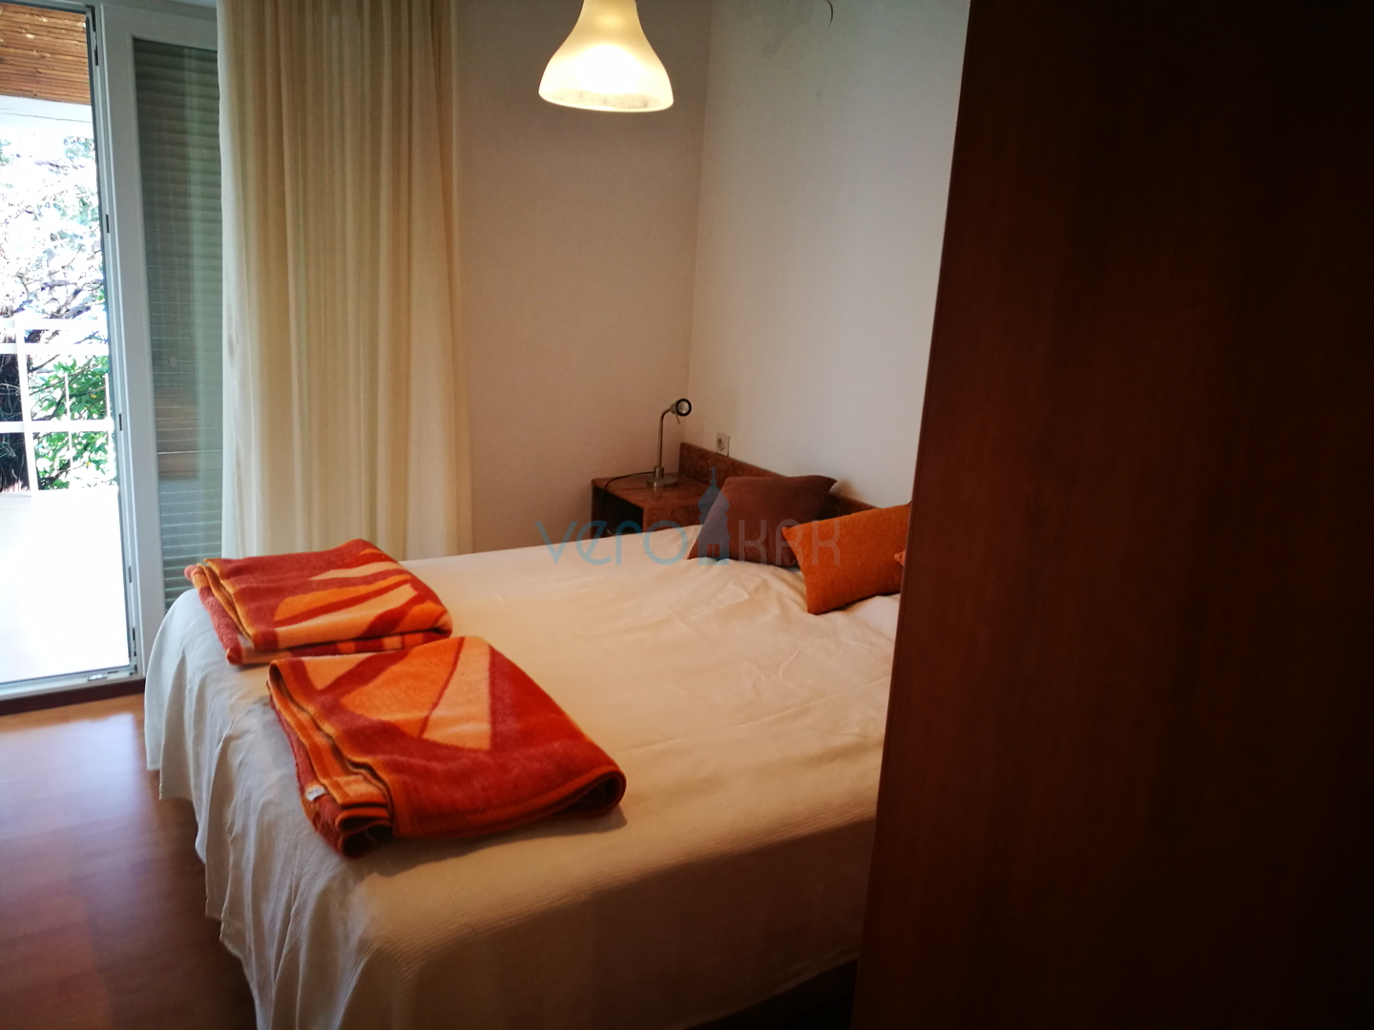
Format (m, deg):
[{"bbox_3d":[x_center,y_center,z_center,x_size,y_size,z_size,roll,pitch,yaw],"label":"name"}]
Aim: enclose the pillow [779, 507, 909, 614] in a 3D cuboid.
[{"bbox_3d":[0.514,0.114,3.142,0.400,0.125,0.365,-13,43,1],"label":"pillow"}]

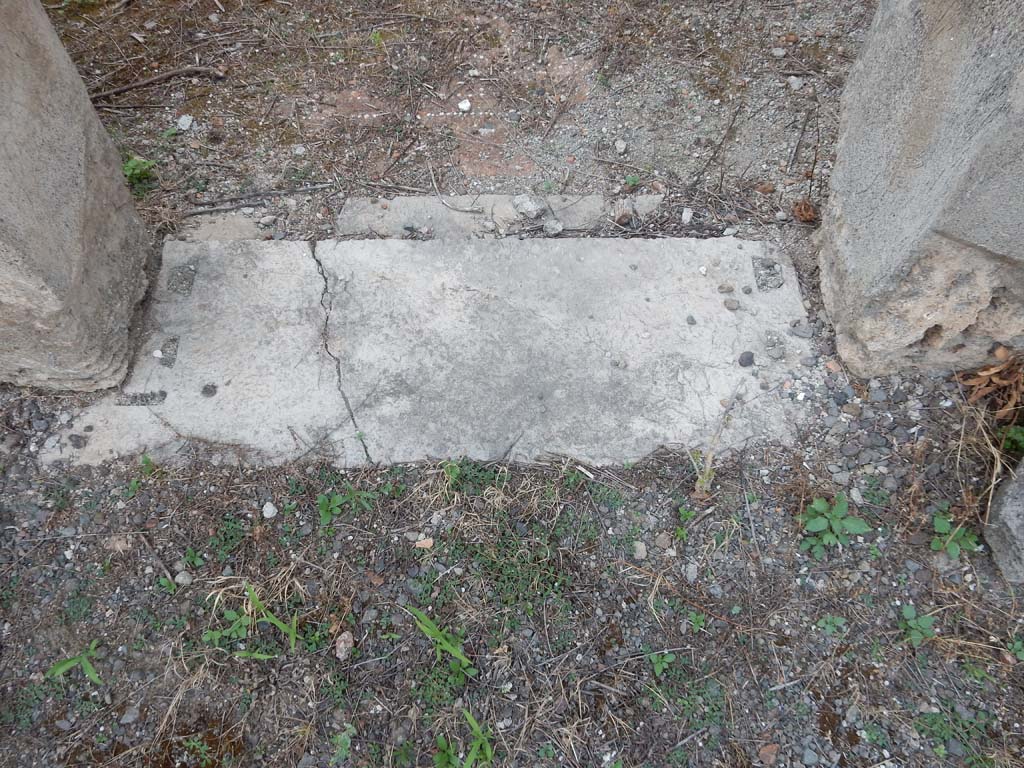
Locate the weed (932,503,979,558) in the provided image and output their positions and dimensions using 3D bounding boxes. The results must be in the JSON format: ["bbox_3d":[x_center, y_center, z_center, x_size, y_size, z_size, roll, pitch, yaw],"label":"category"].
[{"bbox_3d":[0.920,0.306,1.540,0.073,0.065,0.123,0,56,0],"label":"weed"}]

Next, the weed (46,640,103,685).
[{"bbox_3d":[-0.828,0.527,1.400,0.093,0.050,0.078,0,56,0],"label":"weed"}]

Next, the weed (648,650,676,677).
[{"bbox_3d":[0.286,0.531,1.406,0.051,0.035,0.046,0,56,0],"label":"weed"}]

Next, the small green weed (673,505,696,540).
[{"bbox_3d":[0.367,0.292,1.564,0.042,0.040,0.078,0,56,0],"label":"small green weed"}]

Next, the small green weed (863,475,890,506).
[{"bbox_3d":[0.793,0.234,1.609,0.052,0.030,0.069,0,56,0],"label":"small green weed"}]

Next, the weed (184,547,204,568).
[{"bbox_3d":[-0.655,0.358,1.526,0.035,0.030,0.045,0,56,0],"label":"weed"}]

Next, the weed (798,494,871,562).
[{"bbox_3d":[0.671,0.295,1.541,0.134,0.075,0.145,0,56,0],"label":"weed"}]

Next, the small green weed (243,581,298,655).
[{"bbox_3d":[-0.467,0.453,1.438,0.094,0.070,0.131,0,56,0],"label":"small green weed"}]

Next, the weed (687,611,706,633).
[{"bbox_3d":[0.362,0.466,1.452,0.037,0.030,0.041,0,56,0],"label":"weed"}]

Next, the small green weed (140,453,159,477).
[{"bbox_3d":[-0.801,0.178,1.635,0.025,0.050,0.049,0,56,0],"label":"small green weed"}]

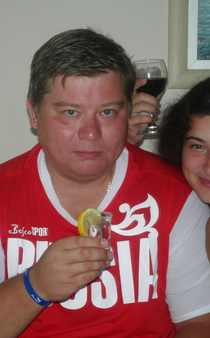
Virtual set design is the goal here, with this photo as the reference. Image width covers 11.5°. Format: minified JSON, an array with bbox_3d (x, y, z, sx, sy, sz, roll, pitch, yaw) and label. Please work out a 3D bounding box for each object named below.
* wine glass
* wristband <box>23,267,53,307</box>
[{"bbox_3d":[0.091,-0.143,2.070,0.075,0.142,0.075,-4,12,0],"label":"wine glass"},{"bbox_3d":[-0.111,0.197,1.730,0.012,0.067,0.055,-34,-4,22],"label":"wristband"}]

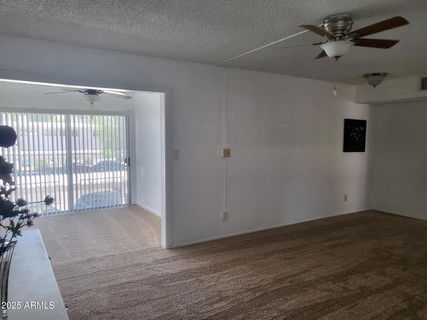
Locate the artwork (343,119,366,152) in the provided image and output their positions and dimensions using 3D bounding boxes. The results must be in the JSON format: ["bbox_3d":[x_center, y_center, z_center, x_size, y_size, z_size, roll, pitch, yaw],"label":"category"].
[{"bbox_3d":[2.659,-0.458,6.022,0.630,0.605,0.028,-2,5,-31],"label":"artwork"}]

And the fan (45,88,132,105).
[{"bbox_3d":[-1.856,-1.090,4.886,1.300,0.460,1.300,-2,5,-31],"label":"fan"}]

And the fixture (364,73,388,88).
[{"bbox_3d":[2.491,-1.228,4.955,0.340,0.200,0.340,-2,5,-31],"label":"fixture"}]

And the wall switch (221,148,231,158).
[{"bbox_3d":[0.184,-0.093,4.514,0.116,0.118,0.050,-2,4,-31],"label":"wall switch"}]

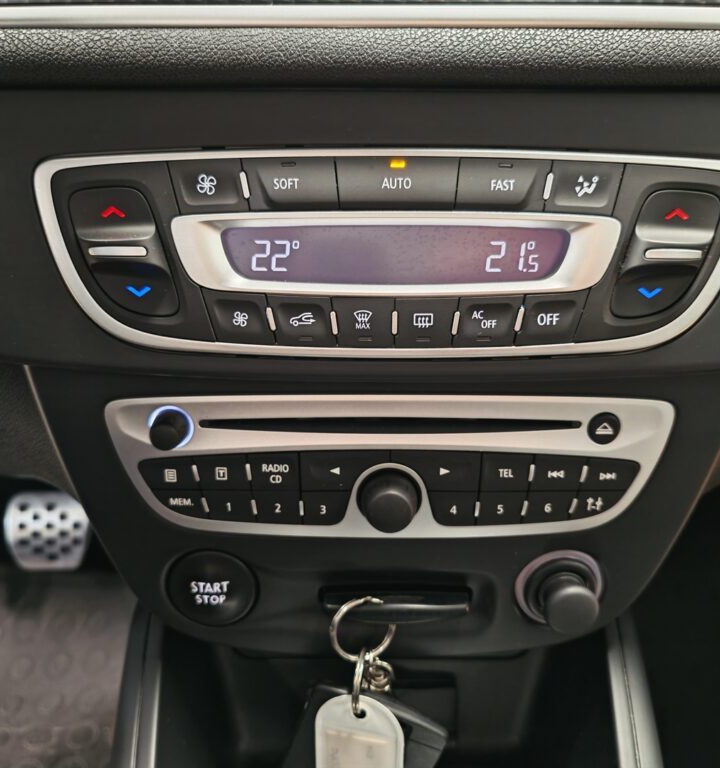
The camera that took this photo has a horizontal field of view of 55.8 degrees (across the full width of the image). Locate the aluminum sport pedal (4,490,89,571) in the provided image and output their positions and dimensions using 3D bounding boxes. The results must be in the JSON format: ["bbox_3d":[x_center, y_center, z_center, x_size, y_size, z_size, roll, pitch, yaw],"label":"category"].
[{"bbox_3d":[-0.272,0.129,0.595,0.076,0.068,0.022,0,2,0],"label":"aluminum sport pedal"}]

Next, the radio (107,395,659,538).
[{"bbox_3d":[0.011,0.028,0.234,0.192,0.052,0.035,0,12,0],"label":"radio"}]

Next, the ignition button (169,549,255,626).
[{"bbox_3d":[-0.053,0.072,0.246,0.033,0.033,0.012,0,18,0],"label":"ignition button"}]

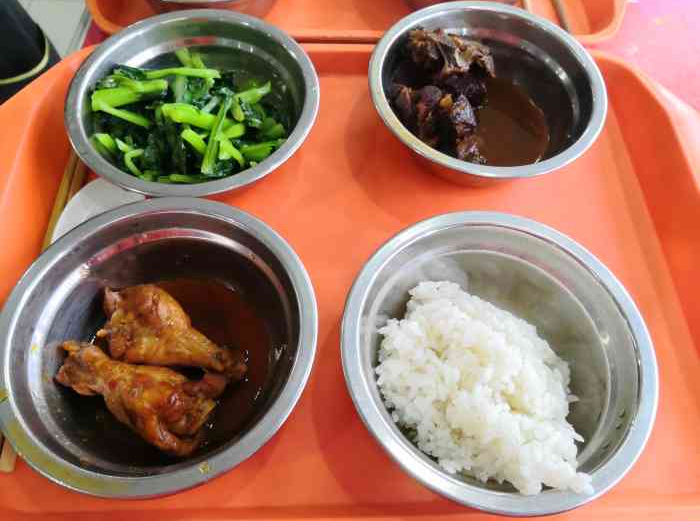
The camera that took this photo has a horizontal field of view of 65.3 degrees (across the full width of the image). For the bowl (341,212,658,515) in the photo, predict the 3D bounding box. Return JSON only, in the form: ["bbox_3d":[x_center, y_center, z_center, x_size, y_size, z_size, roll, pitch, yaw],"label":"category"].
[{"bbox_3d":[0.064,0.047,0.259,0.135,0.054,0.135,1,62,-1],"label":"bowl"}]

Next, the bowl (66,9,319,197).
[{"bbox_3d":[-0.085,-0.078,0.319,0.135,0.054,0.135,0,62,-2],"label":"bowl"}]

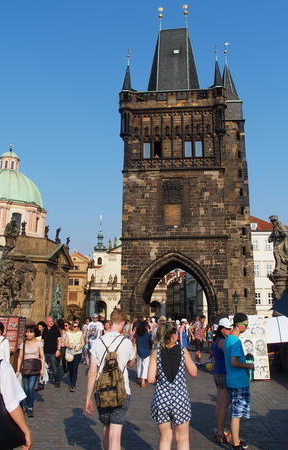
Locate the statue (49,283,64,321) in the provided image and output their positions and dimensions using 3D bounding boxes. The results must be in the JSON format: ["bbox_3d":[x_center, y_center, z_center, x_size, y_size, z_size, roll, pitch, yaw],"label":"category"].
[{"bbox_3d":[-13.800,12.301,56.681,2.100,6.484,2.100,-11,-17,39],"label":"statue"}]

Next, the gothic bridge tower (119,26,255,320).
[{"bbox_3d":[5.759,-8.565,51.200,15.909,44.513,10.500,-1,-13,5],"label":"gothic bridge tower"}]

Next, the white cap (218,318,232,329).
[{"bbox_3d":[1.203,1.453,5.361,0.240,0.145,0.170,12,-15,-7],"label":"white cap"}]

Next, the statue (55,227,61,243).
[{"bbox_3d":[-15.810,1.777,67.344,0.950,2.962,1.000,-5,-14,20],"label":"statue"}]

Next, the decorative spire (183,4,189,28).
[{"bbox_3d":[6.581,-32.300,56.392,0.850,4.393,0.850,-1,-13,5],"label":"decorative spire"}]

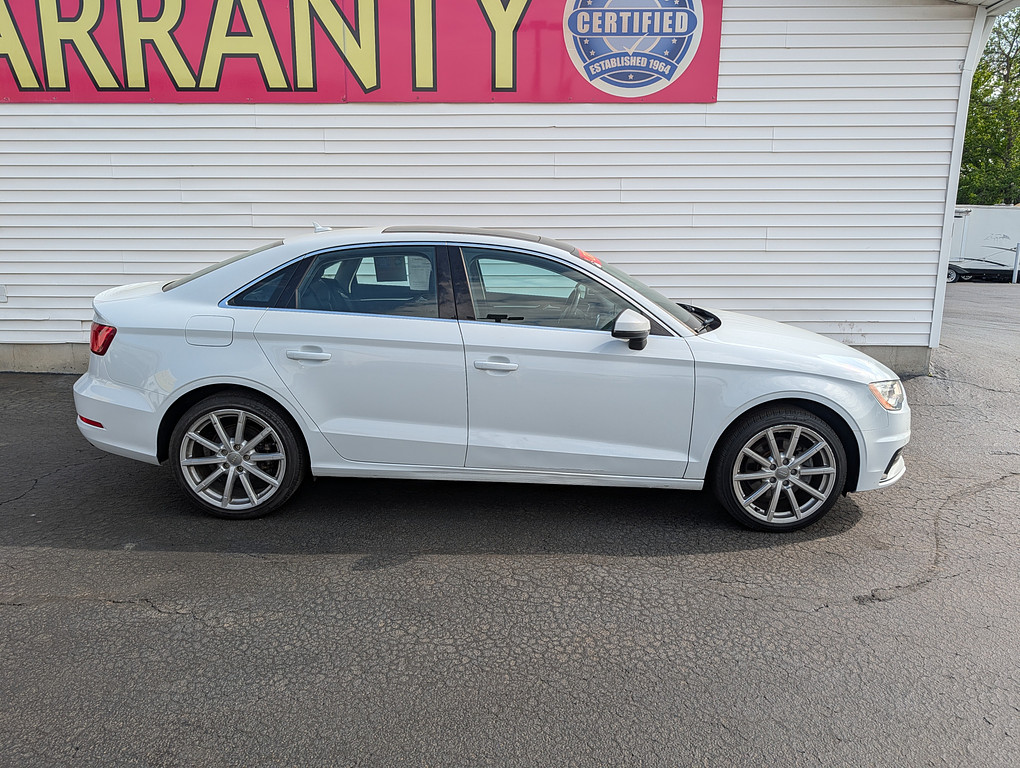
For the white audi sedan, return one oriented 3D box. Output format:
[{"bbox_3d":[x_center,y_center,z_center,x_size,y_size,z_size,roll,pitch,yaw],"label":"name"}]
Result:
[{"bbox_3d":[-0.035,-0.171,4.150,4.456,1.420,1.840,1,12,-1],"label":"white audi sedan"}]

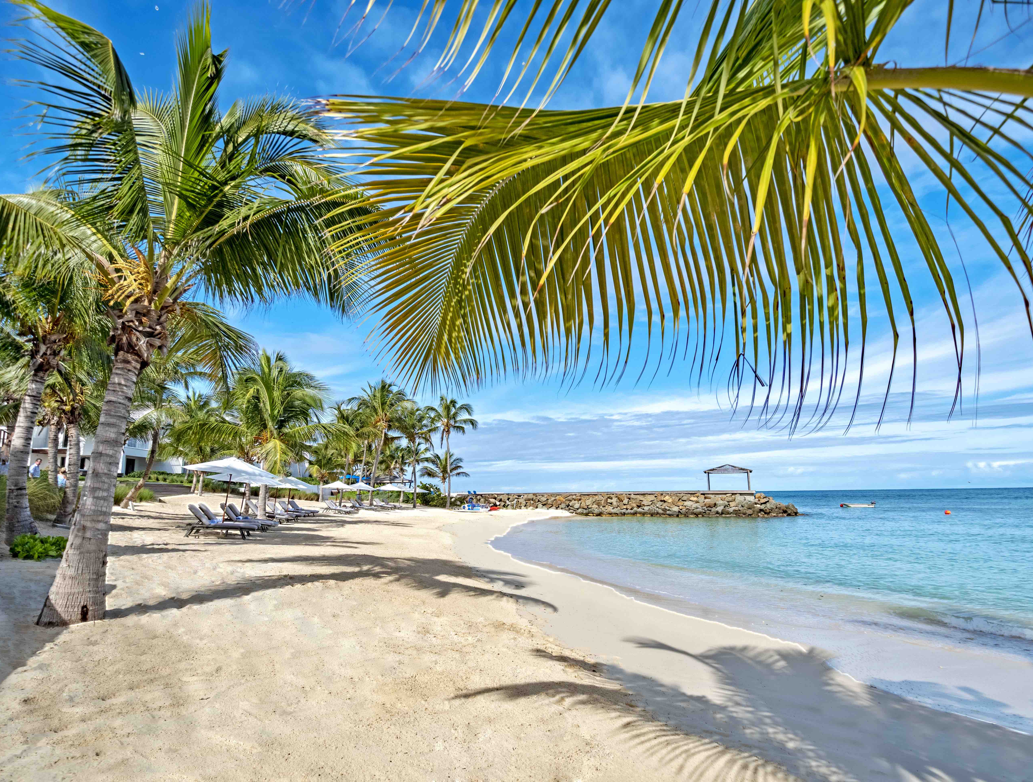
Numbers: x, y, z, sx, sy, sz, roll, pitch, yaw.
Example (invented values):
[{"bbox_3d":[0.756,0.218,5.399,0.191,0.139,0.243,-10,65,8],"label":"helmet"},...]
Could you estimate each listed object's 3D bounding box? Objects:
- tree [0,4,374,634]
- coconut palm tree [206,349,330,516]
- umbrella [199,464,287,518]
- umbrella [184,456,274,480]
[{"bbox_3d":[-4.704,-1.402,6.930,4.779,8.094,4.779,-1,-11,0],"label":"tree"},{"bbox_3d":[-11.726,2.132,25.800,6.200,8.030,6.200,-1,-11,0],"label":"coconut palm tree"},{"bbox_3d":[-11.024,4.292,21.865,2.800,2.520,2.800,2,-11,-14],"label":"umbrella"},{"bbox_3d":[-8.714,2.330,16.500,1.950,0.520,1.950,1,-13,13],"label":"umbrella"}]

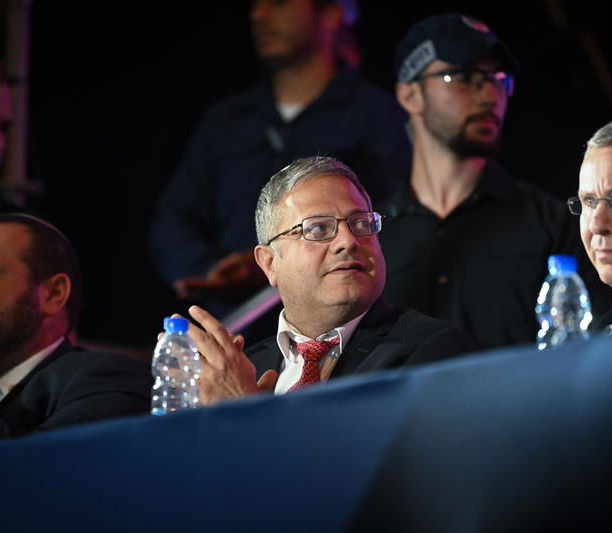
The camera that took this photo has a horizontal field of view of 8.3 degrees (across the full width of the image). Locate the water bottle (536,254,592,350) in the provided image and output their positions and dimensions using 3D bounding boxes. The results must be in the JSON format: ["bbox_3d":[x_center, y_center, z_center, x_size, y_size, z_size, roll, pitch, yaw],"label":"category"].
[{"bbox_3d":[0.296,0.084,4.850,0.062,0.195,0.062,0,-7,0],"label":"water bottle"}]

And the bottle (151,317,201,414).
[{"bbox_3d":[-0.170,0.164,5.500,0.062,0.195,0.062,0,-7,0],"label":"bottle"}]

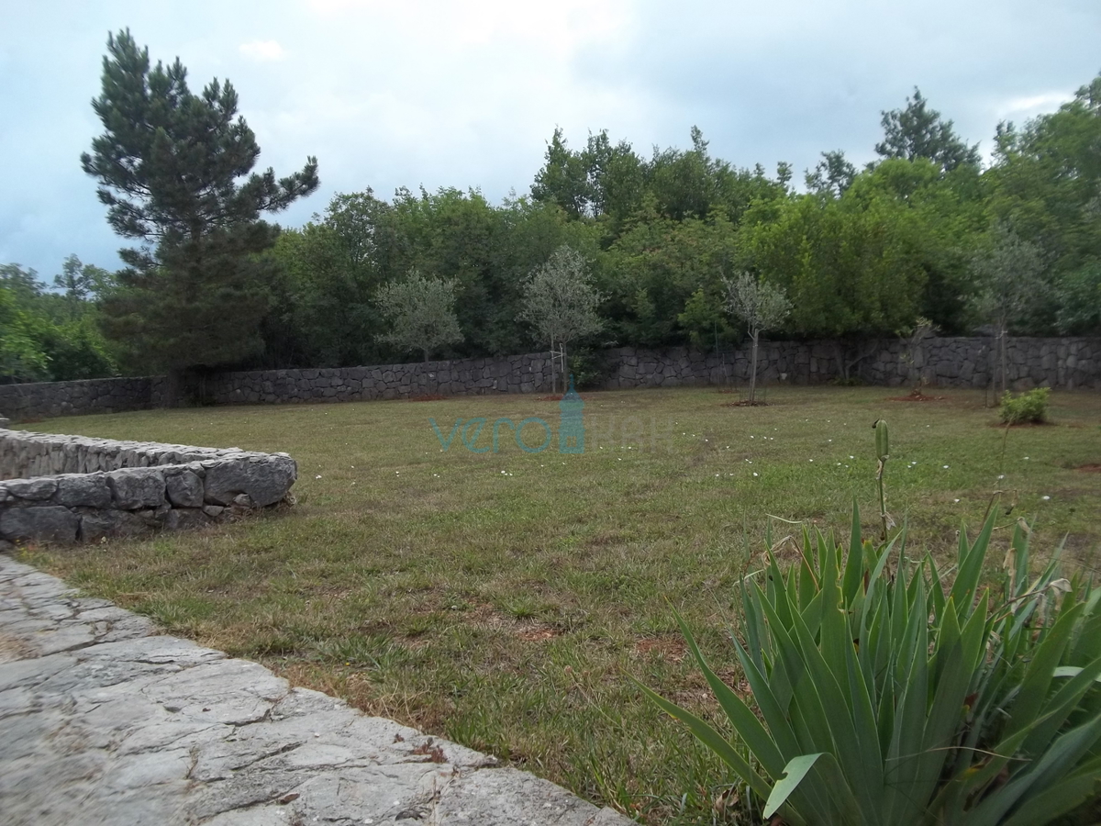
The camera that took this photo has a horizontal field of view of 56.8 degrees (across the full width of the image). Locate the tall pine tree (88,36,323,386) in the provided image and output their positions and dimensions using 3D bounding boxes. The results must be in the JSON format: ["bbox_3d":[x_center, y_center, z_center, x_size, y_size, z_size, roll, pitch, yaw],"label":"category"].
[{"bbox_3d":[-9.482,-5.280,27.500,6.268,10.139,5.767,-1,3,0],"label":"tall pine tree"}]

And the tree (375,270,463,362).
[{"bbox_3d":[-3.105,-1.882,24.000,2.035,2.964,1.974,-1,3,0],"label":"tree"}]

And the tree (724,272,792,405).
[{"bbox_3d":[3.578,-1.309,17.600,1.151,2.253,1.116,-1,3,0],"label":"tree"}]

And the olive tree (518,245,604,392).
[{"bbox_3d":[0.202,-1.774,19.490,1.652,2.873,1.569,-3,4,1],"label":"olive tree"}]

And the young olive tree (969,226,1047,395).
[{"bbox_3d":[7.010,-1.512,15.600,1.158,2.700,1.123,-1,3,0],"label":"young olive tree"}]

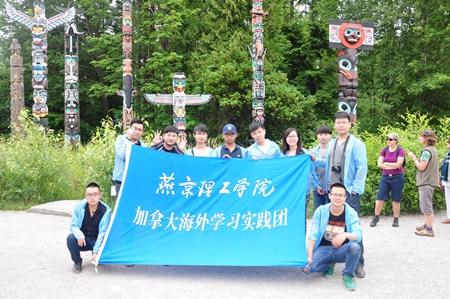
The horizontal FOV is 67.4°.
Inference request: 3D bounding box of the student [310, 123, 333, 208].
[{"bbox_3d":[1.228,0.550,4.120,0.480,1.680,0.340,0,0,10],"label":"student"}]

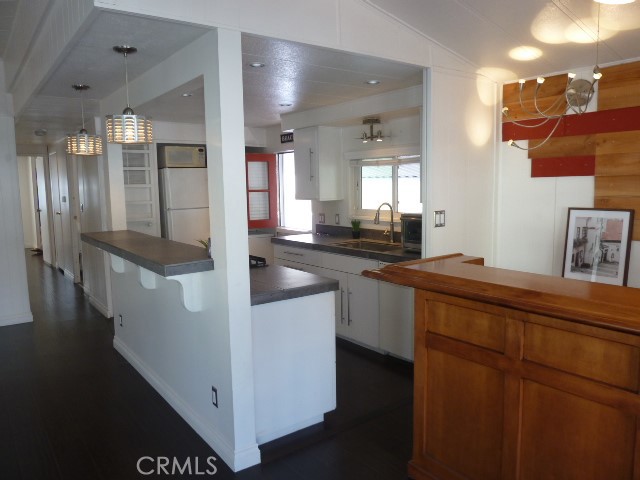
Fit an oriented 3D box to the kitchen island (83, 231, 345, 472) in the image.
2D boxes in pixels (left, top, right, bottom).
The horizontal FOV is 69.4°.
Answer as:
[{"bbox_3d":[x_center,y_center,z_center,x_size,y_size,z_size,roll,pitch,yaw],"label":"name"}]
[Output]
[{"bbox_3d":[-0.946,0.542,3.373,1.020,1.122,2.255,-7,9,-37],"label":"kitchen island"}]

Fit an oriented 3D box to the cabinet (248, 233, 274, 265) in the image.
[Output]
[{"bbox_3d":[-0.944,0.320,5.963,0.574,0.906,0.604,-7,9,-37],"label":"cabinet"}]

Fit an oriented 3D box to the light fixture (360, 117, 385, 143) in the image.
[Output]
[{"bbox_3d":[0.474,-0.993,4.228,0.131,0.196,0.272,-7,9,-37],"label":"light fixture"}]

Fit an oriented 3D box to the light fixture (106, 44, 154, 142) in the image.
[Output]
[{"bbox_3d":[-1.022,-0.765,2.454,0.252,0.498,0.252,-7,9,-37],"label":"light fixture"}]

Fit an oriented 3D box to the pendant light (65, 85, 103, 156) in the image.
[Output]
[{"bbox_3d":[-1.753,-0.875,3.416,0.252,0.498,0.252,-7,9,-37],"label":"pendant light"}]

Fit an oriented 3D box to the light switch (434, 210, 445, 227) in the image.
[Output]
[{"bbox_3d":[0.849,-0.148,3.265,0.117,0.115,0.012,-7,9,-37],"label":"light switch"}]

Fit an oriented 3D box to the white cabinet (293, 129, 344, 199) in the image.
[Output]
[{"bbox_3d":[-0.008,-0.788,4.810,0.317,0.739,0.403,-7,9,-37],"label":"white cabinet"}]

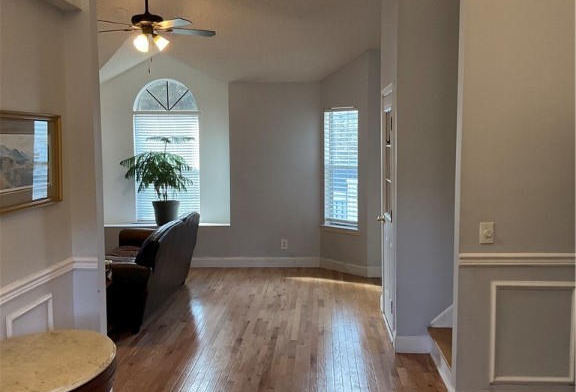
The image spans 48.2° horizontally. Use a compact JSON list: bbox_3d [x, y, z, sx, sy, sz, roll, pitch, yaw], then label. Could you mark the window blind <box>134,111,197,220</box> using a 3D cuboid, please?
[{"bbox_3d":[-1.658,-0.376,8.822,0.876,1.480,0.060,0,5,3],"label":"window blind"}]

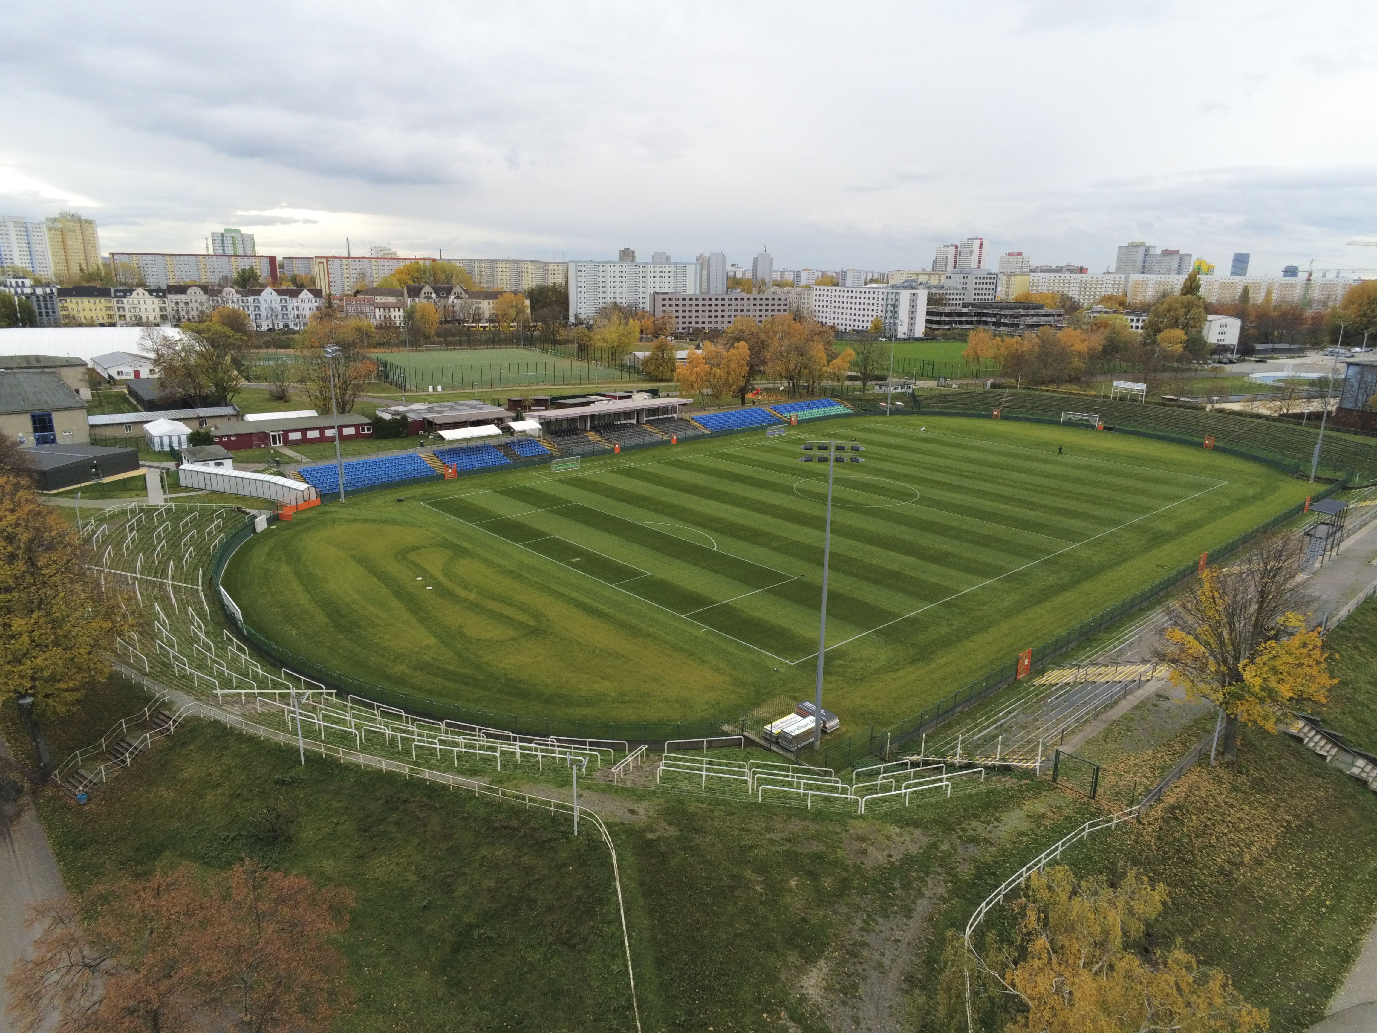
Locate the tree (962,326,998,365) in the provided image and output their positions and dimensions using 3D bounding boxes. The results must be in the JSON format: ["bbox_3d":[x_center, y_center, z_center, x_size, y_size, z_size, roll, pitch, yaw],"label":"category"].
[{"bbox_3d":[86.147,-48.227,268.536,10.497,14.629,10.497,6,17,17],"label":"tree"}]

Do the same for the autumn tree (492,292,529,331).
[{"bbox_3d":[-74.818,-84.169,380.632,14.500,16.800,13.500,-2,16,-11],"label":"autumn tree"}]

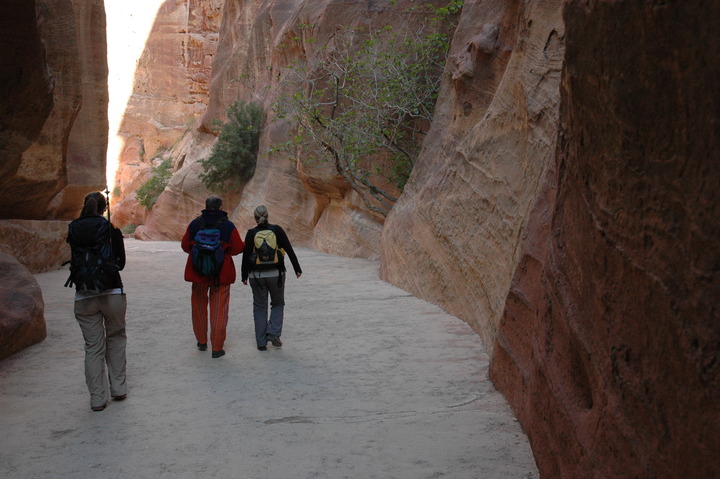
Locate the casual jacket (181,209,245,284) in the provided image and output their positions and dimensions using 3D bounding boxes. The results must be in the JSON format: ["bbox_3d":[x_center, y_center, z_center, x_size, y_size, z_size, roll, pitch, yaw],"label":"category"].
[{"bbox_3d":[-1.633,0.077,8.850,0.700,0.840,0.420,0,2,-6],"label":"casual jacket"}]

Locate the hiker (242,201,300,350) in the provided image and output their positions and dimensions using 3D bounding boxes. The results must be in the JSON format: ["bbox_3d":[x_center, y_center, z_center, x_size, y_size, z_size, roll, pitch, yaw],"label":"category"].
[{"bbox_3d":[-1.013,0.438,9.150,0.700,1.640,0.520,0,2,-7],"label":"hiker"}]

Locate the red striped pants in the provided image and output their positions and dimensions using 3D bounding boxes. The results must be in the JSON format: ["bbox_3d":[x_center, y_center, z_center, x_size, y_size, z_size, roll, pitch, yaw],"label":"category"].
[{"bbox_3d":[-1.653,0.821,8.870,0.430,0.880,0.480,0,2,-7],"label":"red striped pants"}]

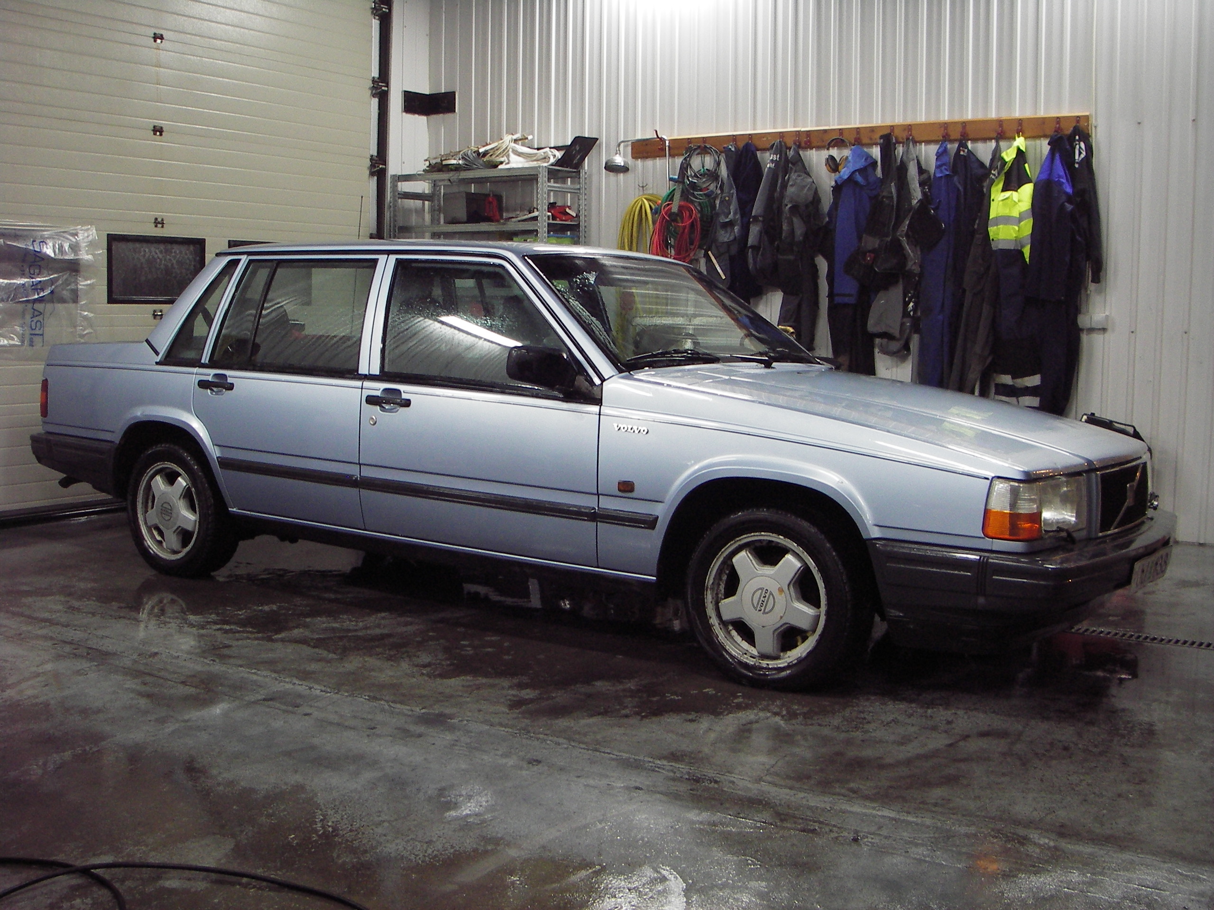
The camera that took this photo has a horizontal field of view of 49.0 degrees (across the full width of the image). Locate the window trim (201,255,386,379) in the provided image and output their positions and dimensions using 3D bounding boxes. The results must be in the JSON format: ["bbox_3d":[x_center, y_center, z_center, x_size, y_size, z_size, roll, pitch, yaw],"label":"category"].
[{"bbox_3d":[-1.183,-0.533,5.051,0.900,0.460,0.120,5,-2,33],"label":"window trim"}]

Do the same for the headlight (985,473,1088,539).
[{"bbox_3d":[1.176,0.121,3.651,0.170,0.175,0.440,5,9,34],"label":"headlight"}]

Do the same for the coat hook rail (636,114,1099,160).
[{"bbox_3d":[1.323,-1.825,7.636,2.870,0.115,0.080,5,8,34],"label":"coat hook rail"}]

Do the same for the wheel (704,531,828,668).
[{"bbox_3d":[0.509,0.425,4.009,0.410,0.410,0.160,5,9,34],"label":"wheel"}]

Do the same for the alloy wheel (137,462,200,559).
[{"bbox_3d":[-1.772,0.221,5.566,0.410,0.410,0.160,5,9,34],"label":"alloy wheel"}]

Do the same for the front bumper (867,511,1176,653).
[{"bbox_3d":[1.443,0.315,4.259,0.570,0.310,1.740,5,9,34],"label":"front bumper"}]

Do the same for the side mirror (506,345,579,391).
[{"bbox_3d":[-0.204,-0.279,4.260,0.115,0.135,0.210,5,8,33],"label":"side mirror"}]

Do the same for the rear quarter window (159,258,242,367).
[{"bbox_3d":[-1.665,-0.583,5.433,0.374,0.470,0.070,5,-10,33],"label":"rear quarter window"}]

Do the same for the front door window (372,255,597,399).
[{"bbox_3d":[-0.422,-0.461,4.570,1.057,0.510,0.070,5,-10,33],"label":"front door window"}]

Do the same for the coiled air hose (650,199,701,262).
[{"bbox_3d":[0.404,-1.315,7.830,0.360,0.380,0.150,5,8,33],"label":"coiled air hose"}]

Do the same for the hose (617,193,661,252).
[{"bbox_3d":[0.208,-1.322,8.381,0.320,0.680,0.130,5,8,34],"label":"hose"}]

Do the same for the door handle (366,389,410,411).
[{"bbox_3d":[-0.755,-0.190,4.665,0.215,0.085,0.055,5,9,34],"label":"door handle"}]

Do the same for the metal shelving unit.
[{"bbox_3d":[-0.833,-0.856,8.954,1.350,2.070,0.420,5,8,34],"label":"metal shelving unit"}]

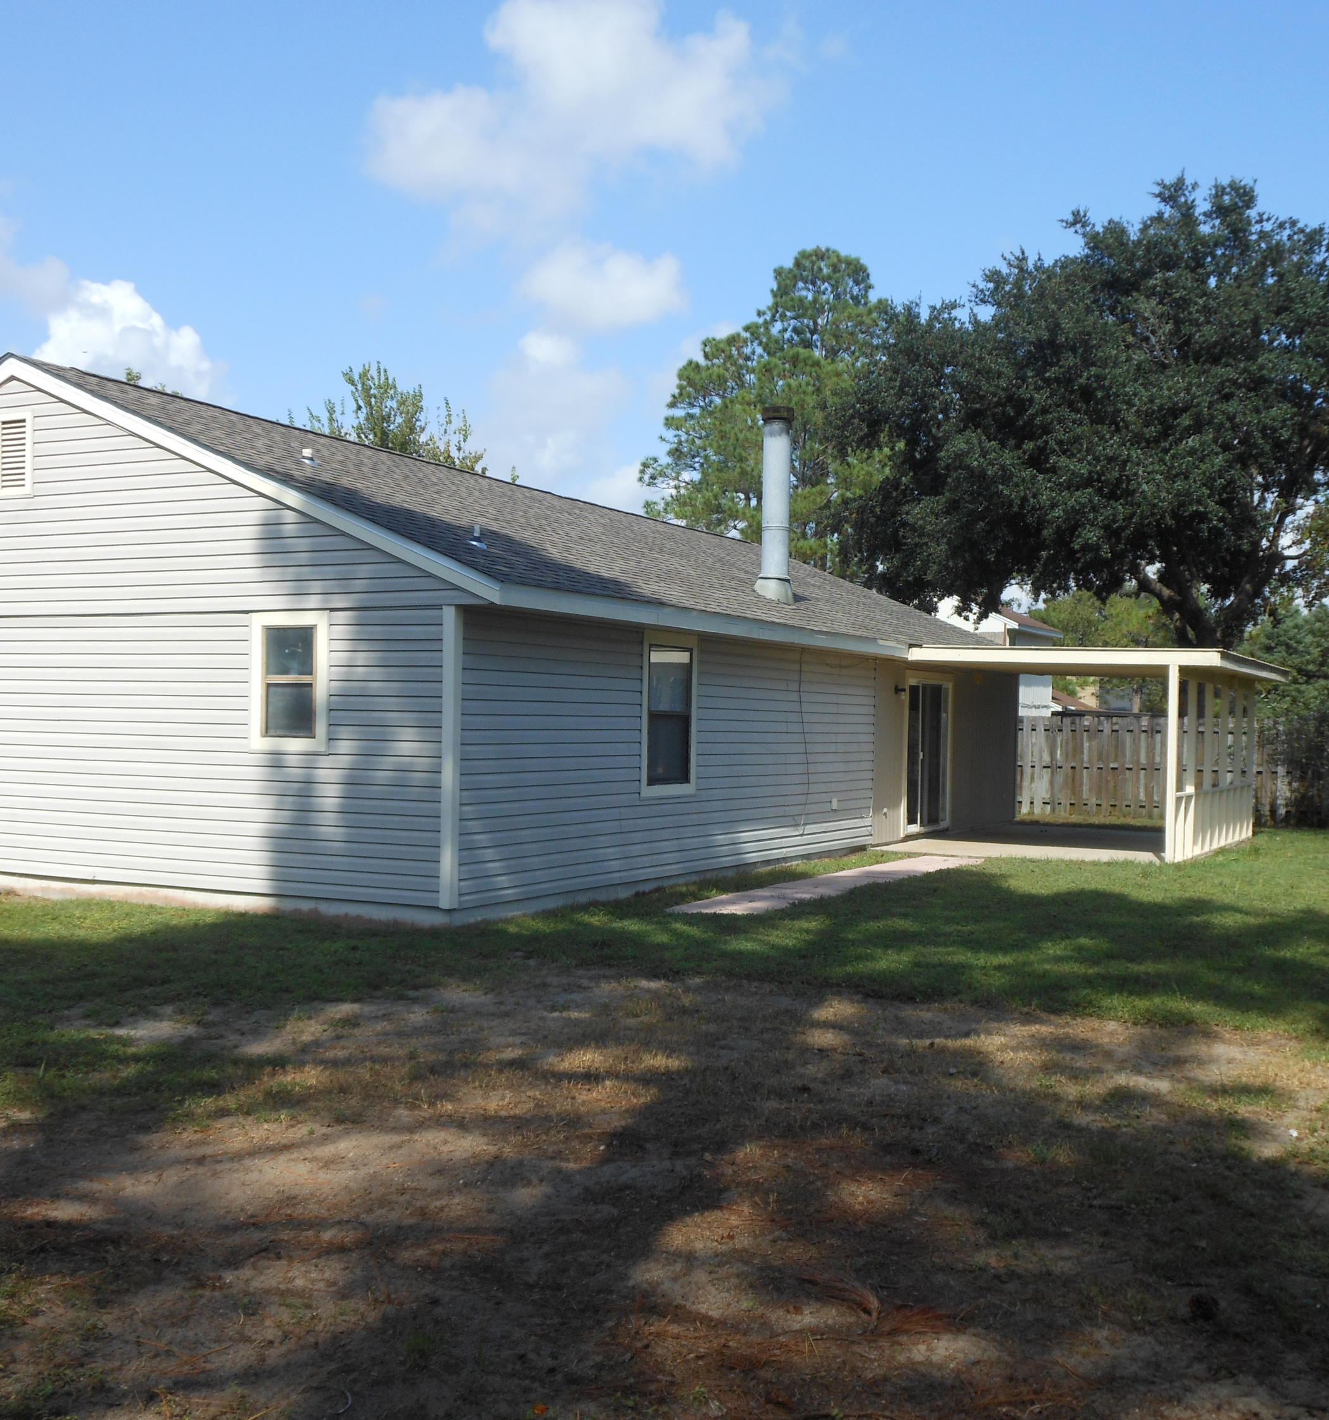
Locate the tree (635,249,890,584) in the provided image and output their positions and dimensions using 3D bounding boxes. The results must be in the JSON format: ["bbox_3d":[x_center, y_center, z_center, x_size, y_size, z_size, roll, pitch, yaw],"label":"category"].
[{"bbox_3d":[3.550,-6.300,50.000,8.500,16.600,8.300,1,0,0],"label":"tree"}]

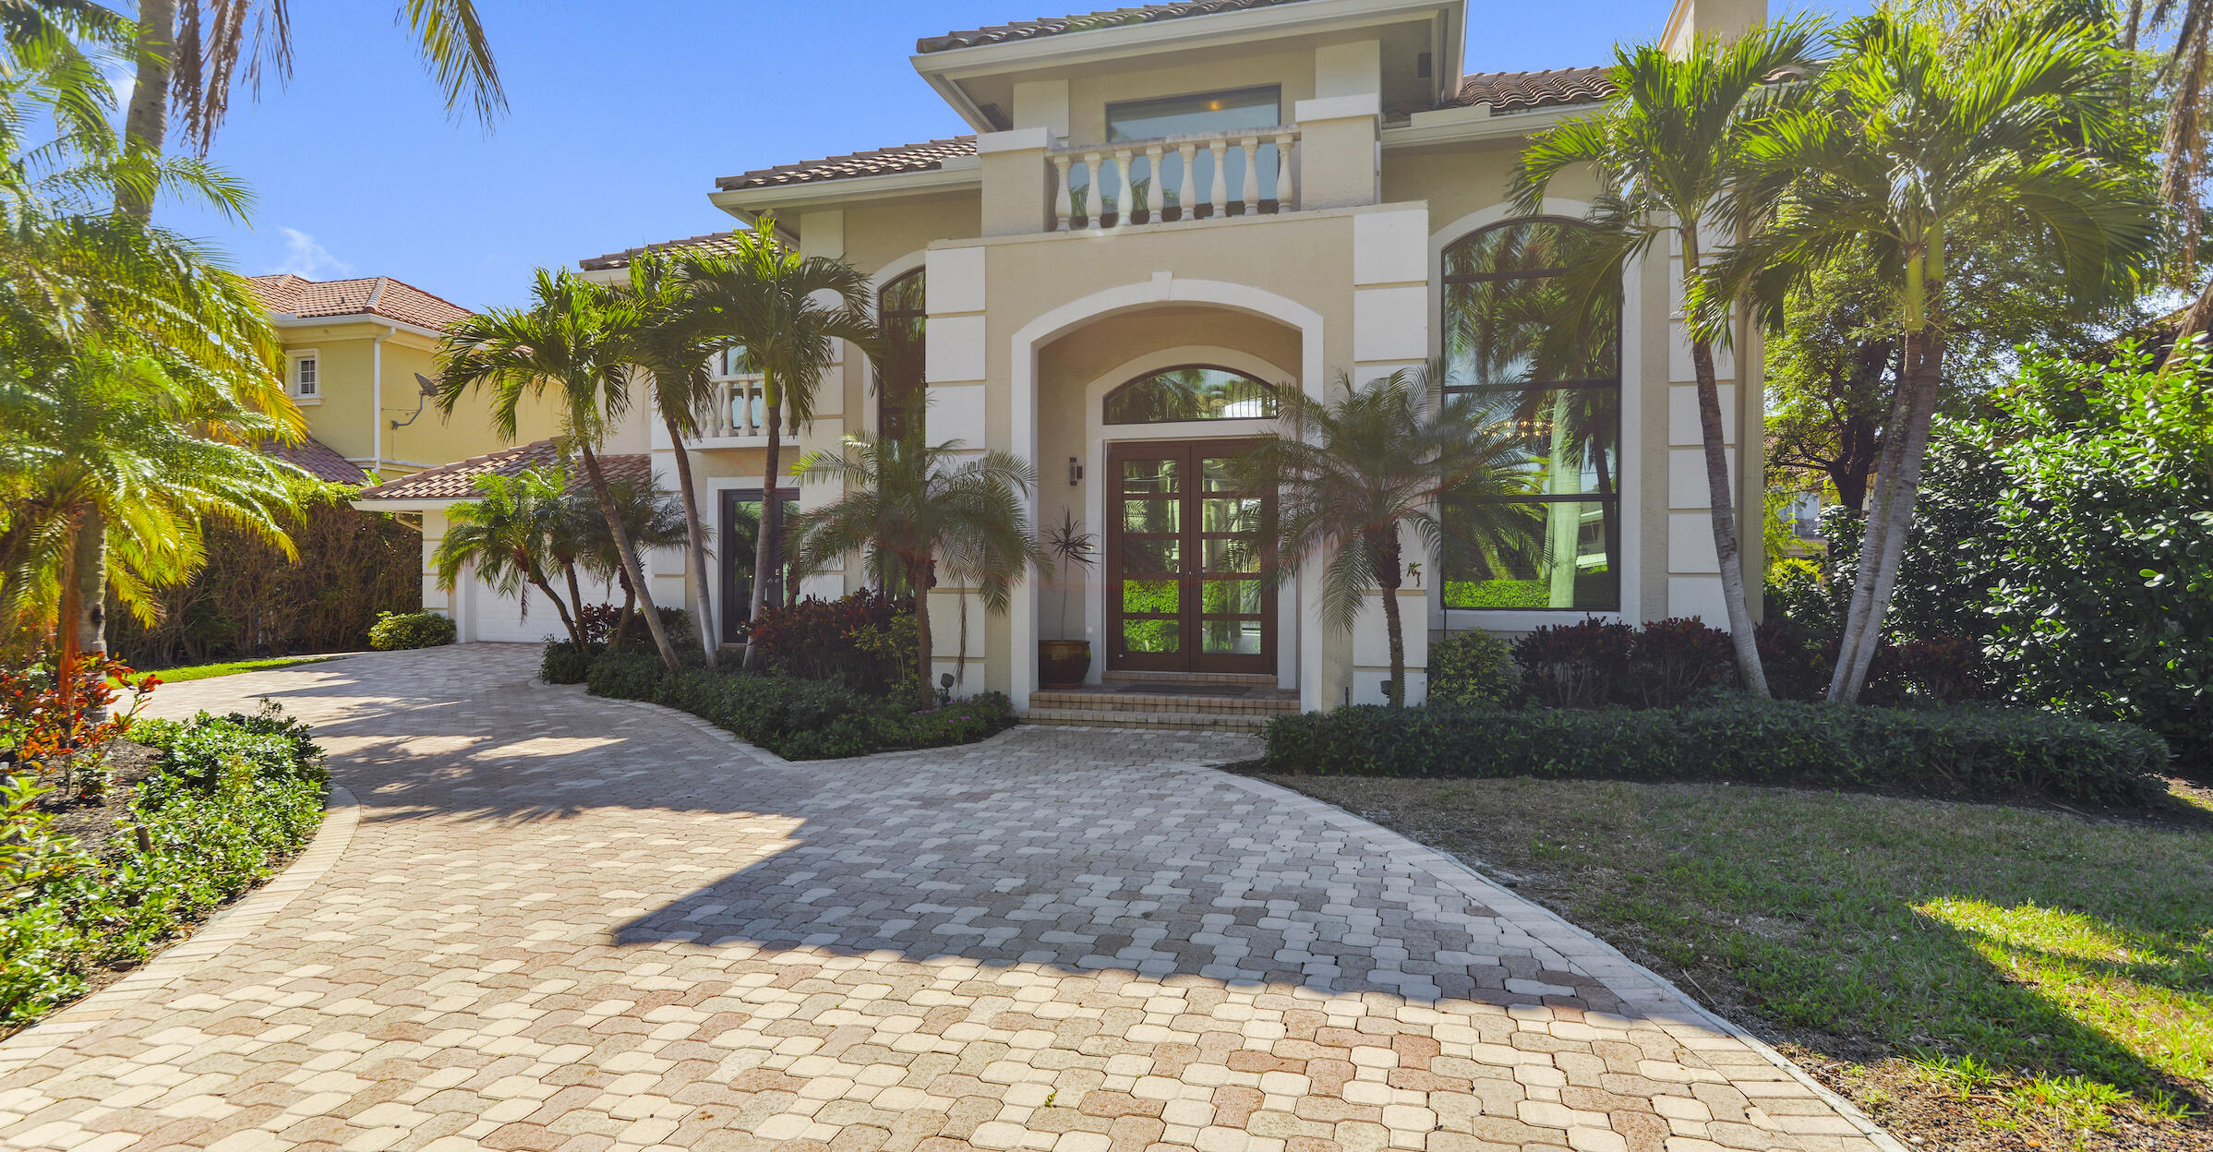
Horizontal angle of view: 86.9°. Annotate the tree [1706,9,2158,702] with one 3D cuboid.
[{"bbox_3d":[6.450,-1.620,9.400,3.100,6.000,3.000,0,0,0],"label":"tree"}]

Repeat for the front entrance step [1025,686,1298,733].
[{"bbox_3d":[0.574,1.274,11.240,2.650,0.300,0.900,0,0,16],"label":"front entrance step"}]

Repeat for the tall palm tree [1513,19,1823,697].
[{"bbox_3d":[4.500,-1.600,9.500,2.300,5.950,2.300,0,0,0],"label":"tall palm tree"}]

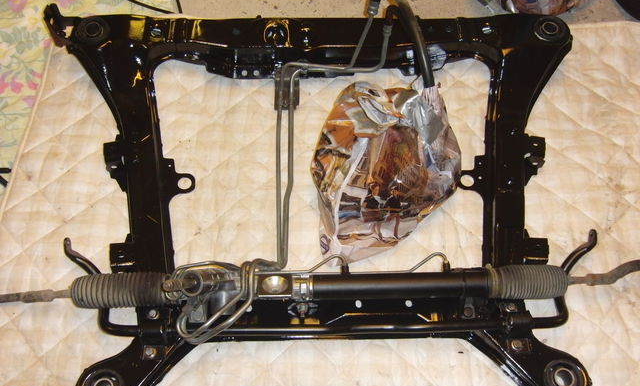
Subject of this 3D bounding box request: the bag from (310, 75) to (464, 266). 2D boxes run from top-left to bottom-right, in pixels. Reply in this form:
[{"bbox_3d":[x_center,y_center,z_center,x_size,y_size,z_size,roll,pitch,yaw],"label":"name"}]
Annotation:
[{"bbox_3d":[0.139,-0.055,1.345,0.310,0.170,0.385,0,60,0],"label":"bag"}]

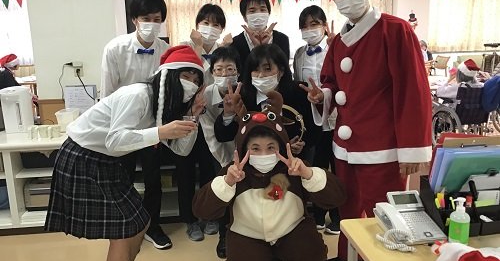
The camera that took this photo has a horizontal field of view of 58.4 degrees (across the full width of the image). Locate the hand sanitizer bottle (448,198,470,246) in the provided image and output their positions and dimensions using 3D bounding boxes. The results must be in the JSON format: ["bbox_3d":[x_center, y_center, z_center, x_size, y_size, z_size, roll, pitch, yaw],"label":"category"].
[{"bbox_3d":[0.682,0.296,1.455,0.064,0.153,0.064,-5,12,-17],"label":"hand sanitizer bottle"}]

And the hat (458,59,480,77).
[{"bbox_3d":[2.255,-0.637,4.600,0.220,0.180,0.230,-8,13,-30],"label":"hat"}]

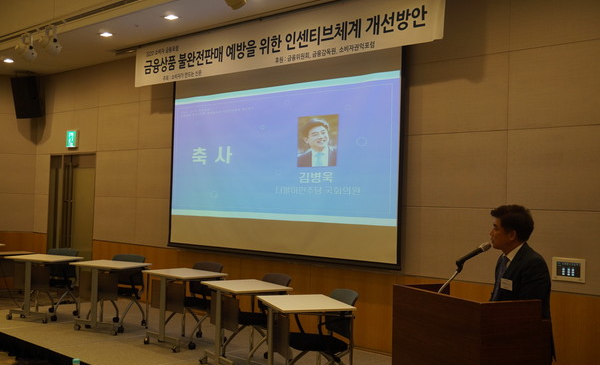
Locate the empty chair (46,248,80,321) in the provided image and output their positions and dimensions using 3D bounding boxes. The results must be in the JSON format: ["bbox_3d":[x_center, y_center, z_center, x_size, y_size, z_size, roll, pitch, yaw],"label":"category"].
[{"bbox_3d":[-3.037,1.244,8.186,0.560,0.815,0.540,1,-1,23],"label":"empty chair"}]

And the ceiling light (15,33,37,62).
[{"bbox_3d":[-3.461,-1.702,8.399,0.260,0.330,0.240,2,-2,-39],"label":"ceiling light"}]

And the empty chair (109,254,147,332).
[{"bbox_3d":[-2.078,1.252,7.644,0.560,0.815,0.540,1,-2,24],"label":"empty chair"}]

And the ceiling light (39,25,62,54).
[{"bbox_3d":[-2.994,-1.704,7.993,0.260,0.330,0.240,2,-2,-39],"label":"ceiling light"}]

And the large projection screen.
[{"bbox_3d":[-0.350,-0.378,7.533,3.520,2.394,0.050,0,-2,41],"label":"large projection screen"}]

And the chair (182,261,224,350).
[{"bbox_3d":[-1.085,1.256,6.933,0.560,0.815,0.540,0,-2,43],"label":"chair"}]

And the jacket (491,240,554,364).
[{"bbox_3d":[1.332,0.709,3.970,0.330,0.710,0.500,2,-1,-14],"label":"jacket"}]

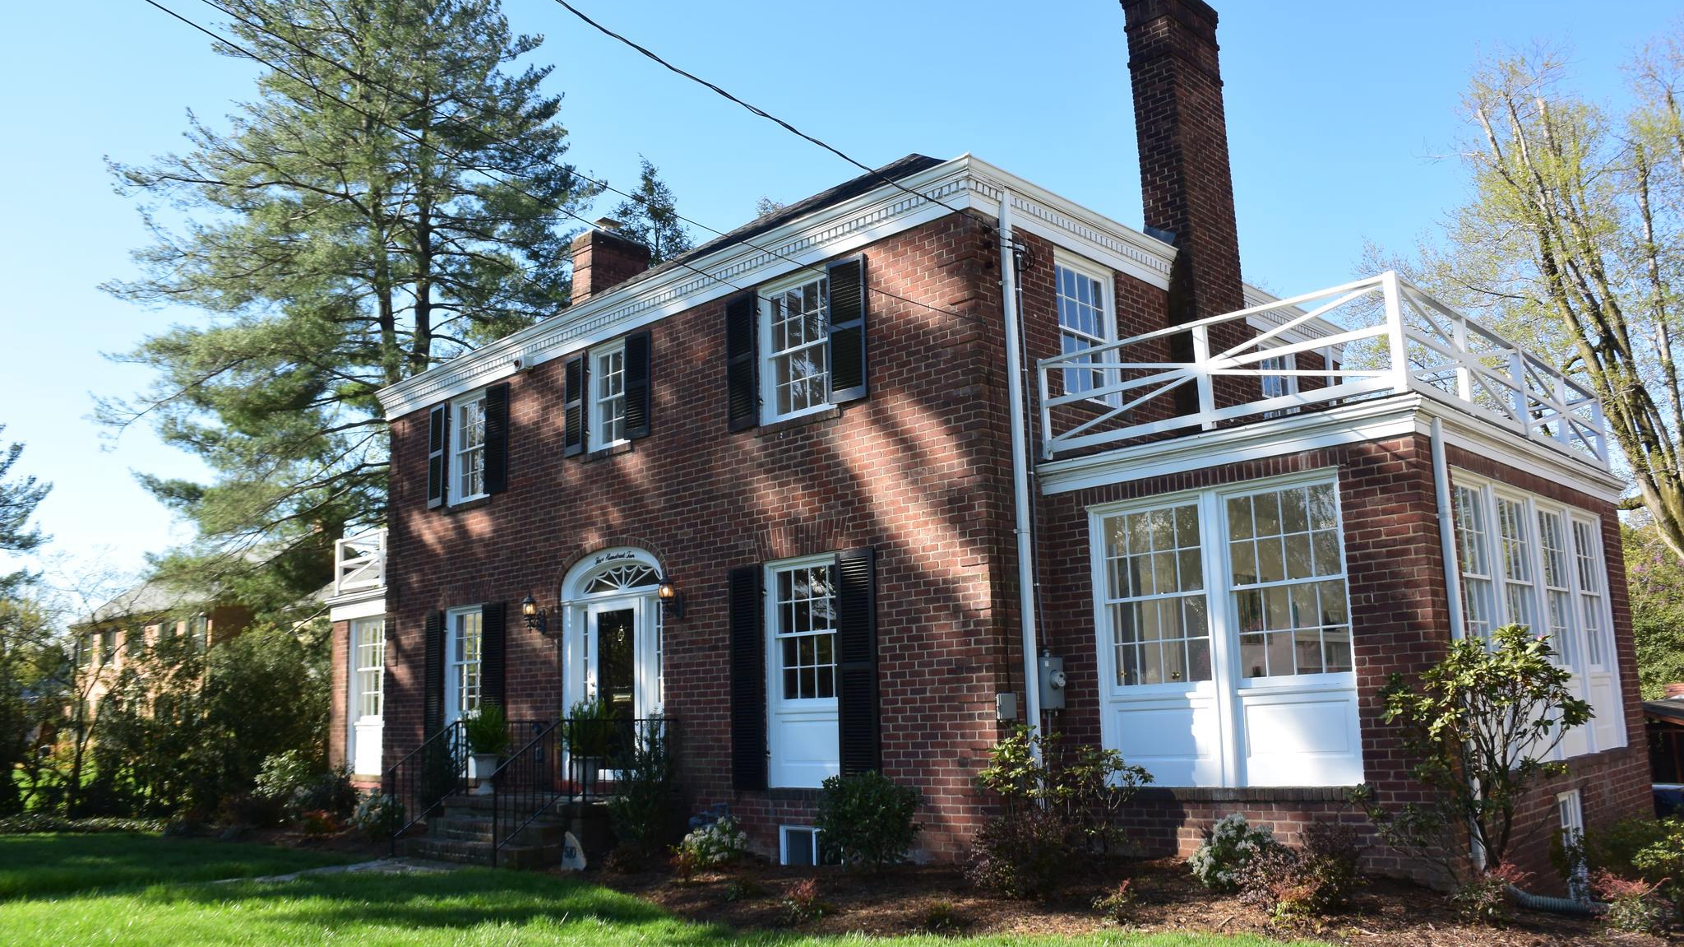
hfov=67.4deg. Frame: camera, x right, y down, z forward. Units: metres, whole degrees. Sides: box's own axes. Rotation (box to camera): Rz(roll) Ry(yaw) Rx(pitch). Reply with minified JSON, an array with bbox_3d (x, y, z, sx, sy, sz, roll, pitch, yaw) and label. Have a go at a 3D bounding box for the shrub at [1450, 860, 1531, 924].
[{"bbox_3d":[3.925,2.532,7.650,0.440,0.371,0.396,-7,-12,25],"label":"shrub"}]

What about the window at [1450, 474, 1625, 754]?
[{"bbox_3d":[6.106,1.294,10.882,0.140,2.270,4.143,-11,-14,43],"label":"window"}]

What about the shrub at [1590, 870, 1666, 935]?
[{"bbox_3d":[5.011,2.727,8.050,0.460,0.400,0.450,-11,-14,43],"label":"shrub"}]

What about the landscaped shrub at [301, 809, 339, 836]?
[{"bbox_3d":[-6.573,4.394,15.912,0.460,0.315,0.414,3,-11,-22],"label":"landscaped shrub"}]

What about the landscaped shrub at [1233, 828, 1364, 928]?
[{"bbox_3d":[2.858,2.513,7.905,0.735,0.595,0.662,-5,-11,18],"label":"landscaped shrub"}]

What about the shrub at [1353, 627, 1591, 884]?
[{"bbox_3d":[4.121,1.883,8.250,1.500,1.700,1.400,-11,-14,43],"label":"shrub"}]

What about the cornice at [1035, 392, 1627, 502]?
[{"bbox_3d":[4.990,0.102,12.207,3.400,0.290,5.920,-11,-14,43],"label":"cornice"}]

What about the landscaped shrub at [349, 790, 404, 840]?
[{"bbox_3d":[-5.671,4.157,15.400,0.650,0.600,0.600,-11,-14,43],"label":"landscaped shrub"}]

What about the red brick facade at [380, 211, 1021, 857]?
[{"bbox_3d":[-2.532,1.225,14.393,10.730,5.702,0.357,-11,-14,43],"label":"red brick facade"}]

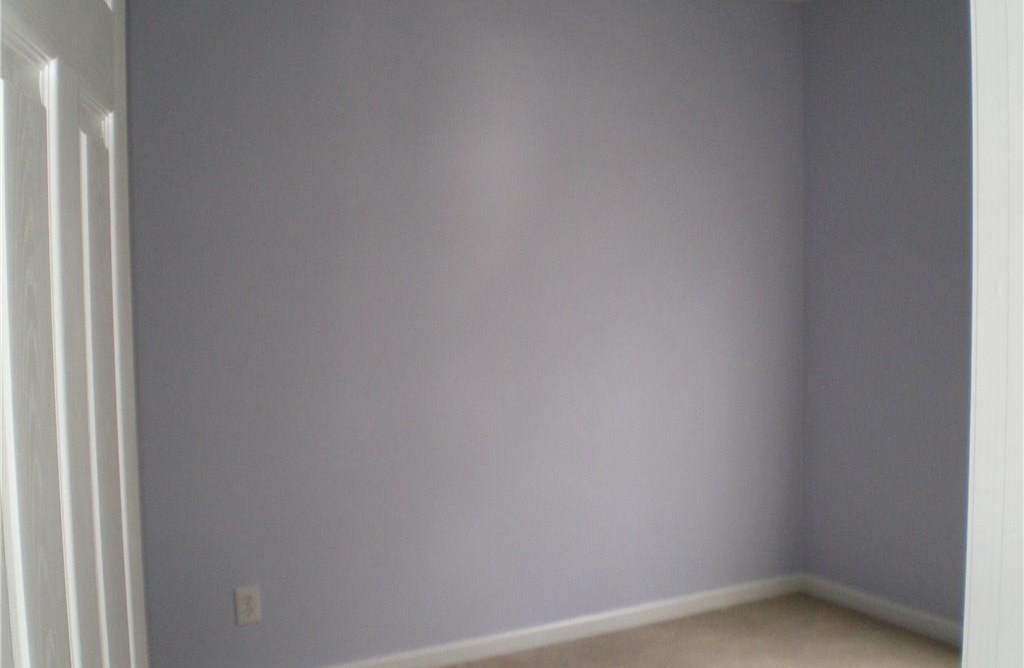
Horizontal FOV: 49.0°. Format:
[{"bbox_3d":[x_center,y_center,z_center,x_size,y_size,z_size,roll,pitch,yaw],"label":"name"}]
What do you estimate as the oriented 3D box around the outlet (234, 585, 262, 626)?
[{"bbox_3d":[-0.798,0.826,3.412,0.073,0.117,0.011,-3,5,-28],"label":"outlet"}]

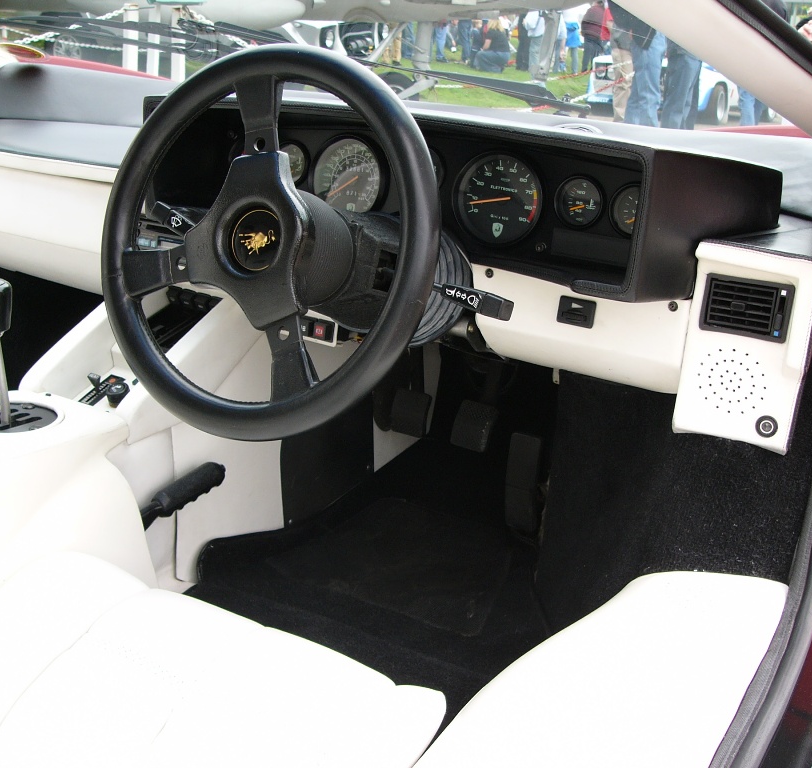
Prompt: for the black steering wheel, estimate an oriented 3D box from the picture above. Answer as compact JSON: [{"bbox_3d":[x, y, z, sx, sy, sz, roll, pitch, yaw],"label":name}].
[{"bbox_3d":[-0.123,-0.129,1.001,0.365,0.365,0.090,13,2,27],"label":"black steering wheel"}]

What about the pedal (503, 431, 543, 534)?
[{"bbox_3d":[0.167,0.142,1.500,0.047,0.140,0.030,5,-3,25],"label":"pedal"}]

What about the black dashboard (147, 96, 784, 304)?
[{"bbox_3d":[0.057,-0.272,1.365,0.670,0.175,0.420,13,20,25],"label":"black dashboard"}]

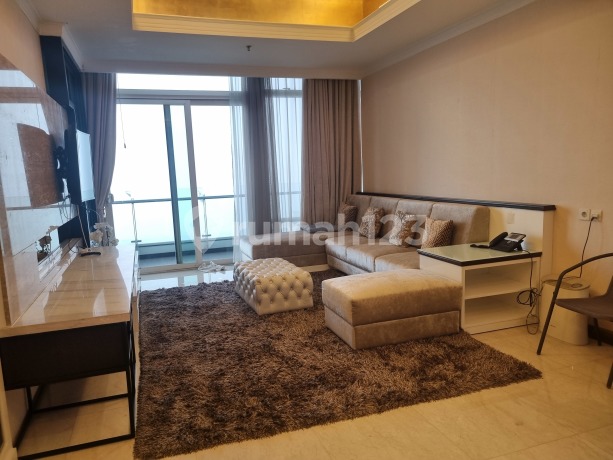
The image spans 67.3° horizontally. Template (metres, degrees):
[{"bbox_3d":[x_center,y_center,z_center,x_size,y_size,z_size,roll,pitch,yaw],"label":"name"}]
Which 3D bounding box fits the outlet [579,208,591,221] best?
[{"bbox_3d":[2.125,-0.116,3.519,0.015,0.088,0.092,-5,8,-19],"label":"outlet"}]

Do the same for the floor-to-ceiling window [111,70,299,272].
[{"bbox_3d":[-1.333,-0.810,6.475,2.750,2.700,0.120,-4,8,-19],"label":"floor-to-ceiling window"}]

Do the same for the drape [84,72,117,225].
[{"bbox_3d":[-2.541,-0.663,5.923,0.411,2.658,0.164,-5,8,-19],"label":"drape"}]

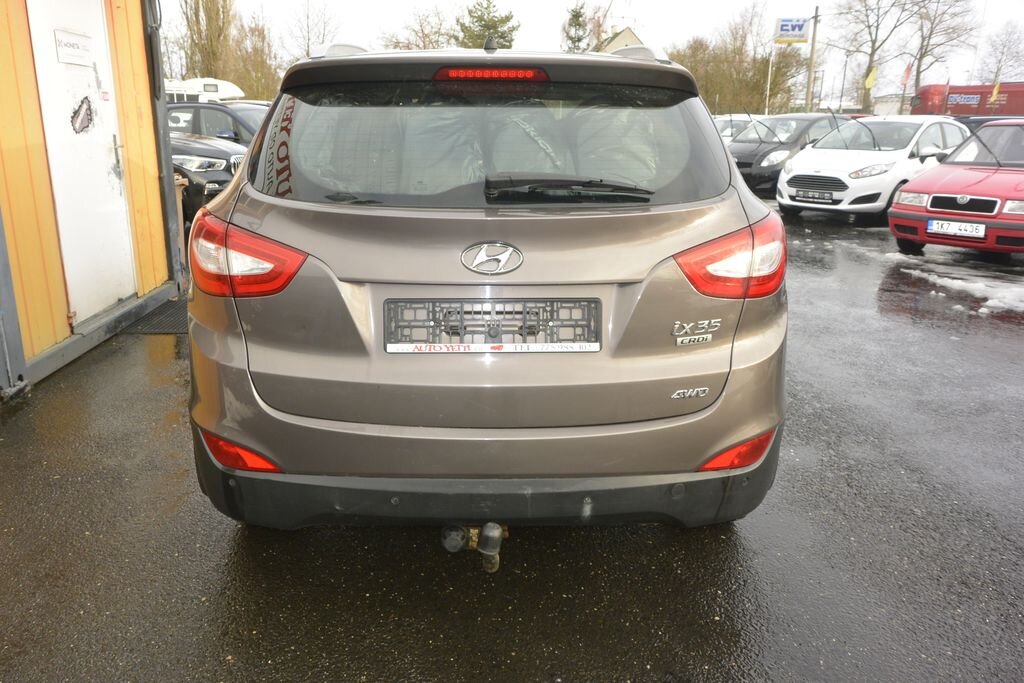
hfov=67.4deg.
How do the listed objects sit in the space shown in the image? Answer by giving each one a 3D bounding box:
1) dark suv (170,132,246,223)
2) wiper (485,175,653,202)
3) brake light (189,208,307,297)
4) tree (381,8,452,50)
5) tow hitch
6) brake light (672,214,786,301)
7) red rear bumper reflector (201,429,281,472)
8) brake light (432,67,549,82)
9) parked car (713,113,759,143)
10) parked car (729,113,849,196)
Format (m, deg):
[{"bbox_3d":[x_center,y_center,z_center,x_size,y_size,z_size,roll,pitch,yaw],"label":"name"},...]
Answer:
[{"bbox_3d":[-5.181,-2.802,11.832,4.650,1.660,1.890,13,21,38],"label":"dark suv"},{"bbox_3d":[0.144,-0.391,1.964,0.430,0.075,0.070,0,16,-2],"label":"wiper"},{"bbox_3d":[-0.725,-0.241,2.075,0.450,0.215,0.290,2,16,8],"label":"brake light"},{"bbox_3d":[-5.170,-14.581,42.624,4.200,7.100,4.200,0,16,0],"label":"tree"},{"bbox_3d":[-0.098,0.508,1.980,0.165,0.130,0.180,0,16,-2],"label":"tow hitch"},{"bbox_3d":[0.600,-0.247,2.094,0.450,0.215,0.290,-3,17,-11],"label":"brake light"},{"bbox_3d":[-0.727,0.290,2.068,0.260,0.080,0.140,4,17,13],"label":"red rear bumper reflector"},{"bbox_3d":[-0.055,-0.694,1.996,0.295,0.045,0.050,0,16,-2],"label":"brake light"},{"bbox_3d":[5.294,-4.569,18.201,3.900,1.500,1.700,-13,21,-38],"label":"parked car"},{"bbox_3d":[5.325,-3.547,14.628,3.770,1.530,1.700,-13,20,-37],"label":"parked car"}]

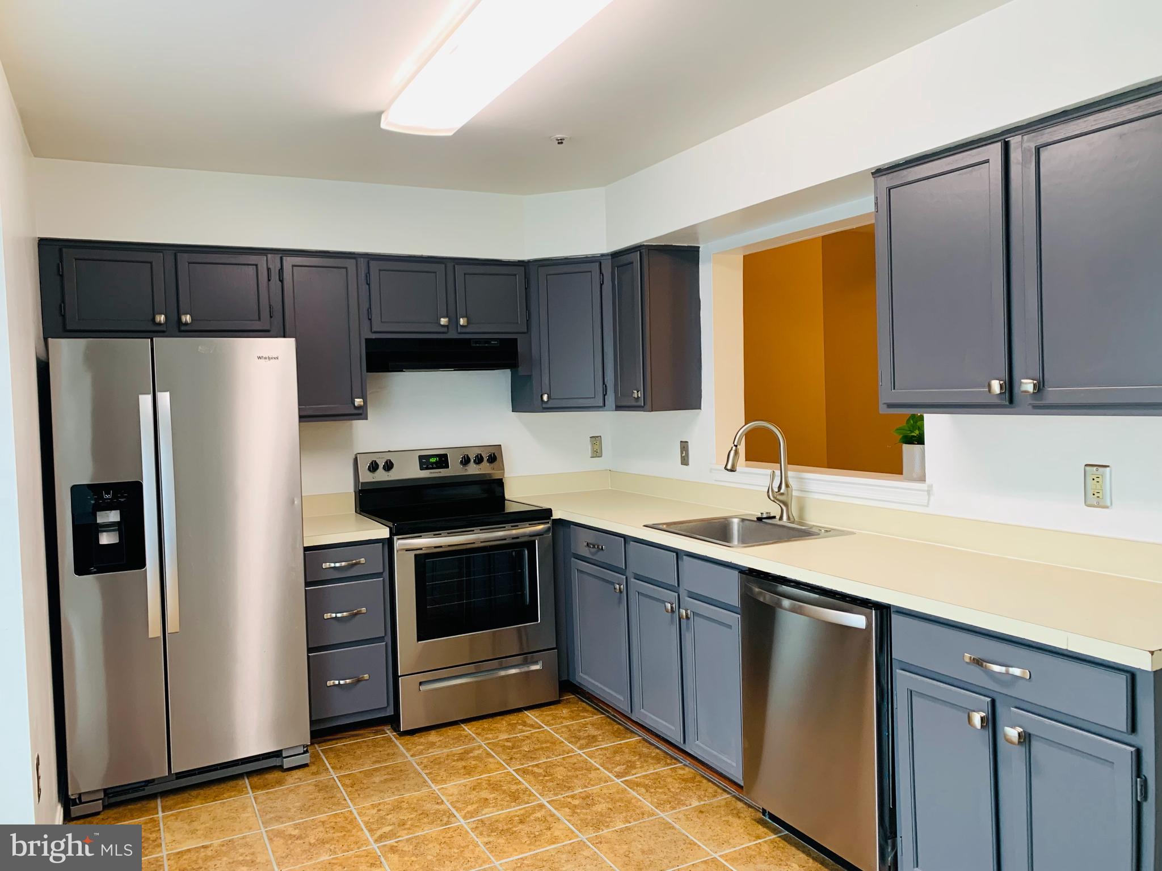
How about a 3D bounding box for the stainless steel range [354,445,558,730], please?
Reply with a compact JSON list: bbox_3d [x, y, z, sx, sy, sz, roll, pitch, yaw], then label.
[{"bbox_3d":[-0.601,0.684,4.194,0.756,1.205,0.710,-3,3,-28],"label":"stainless steel range"}]

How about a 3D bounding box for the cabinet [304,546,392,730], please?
[{"bbox_3d":[-1.132,0.834,3.953,0.382,0.788,0.635,-3,3,-28],"label":"cabinet"}]

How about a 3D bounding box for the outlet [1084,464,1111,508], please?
[{"bbox_3d":[1.474,0.146,2.489,0.010,0.119,0.071,-3,3,-28],"label":"outlet"}]

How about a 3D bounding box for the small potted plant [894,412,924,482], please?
[{"bbox_3d":[1.216,0.024,3.148,0.154,0.270,0.154,-3,3,-28],"label":"small potted plant"}]

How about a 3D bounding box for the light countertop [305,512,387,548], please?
[{"bbox_3d":[-1.141,0.420,3.942,0.386,0.041,0.628,-3,3,-28],"label":"light countertop"}]

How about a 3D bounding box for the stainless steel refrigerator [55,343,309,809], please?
[{"bbox_3d":[-1.632,0.490,3.580,0.833,1.710,0.826,-3,3,-28],"label":"stainless steel refrigerator"}]

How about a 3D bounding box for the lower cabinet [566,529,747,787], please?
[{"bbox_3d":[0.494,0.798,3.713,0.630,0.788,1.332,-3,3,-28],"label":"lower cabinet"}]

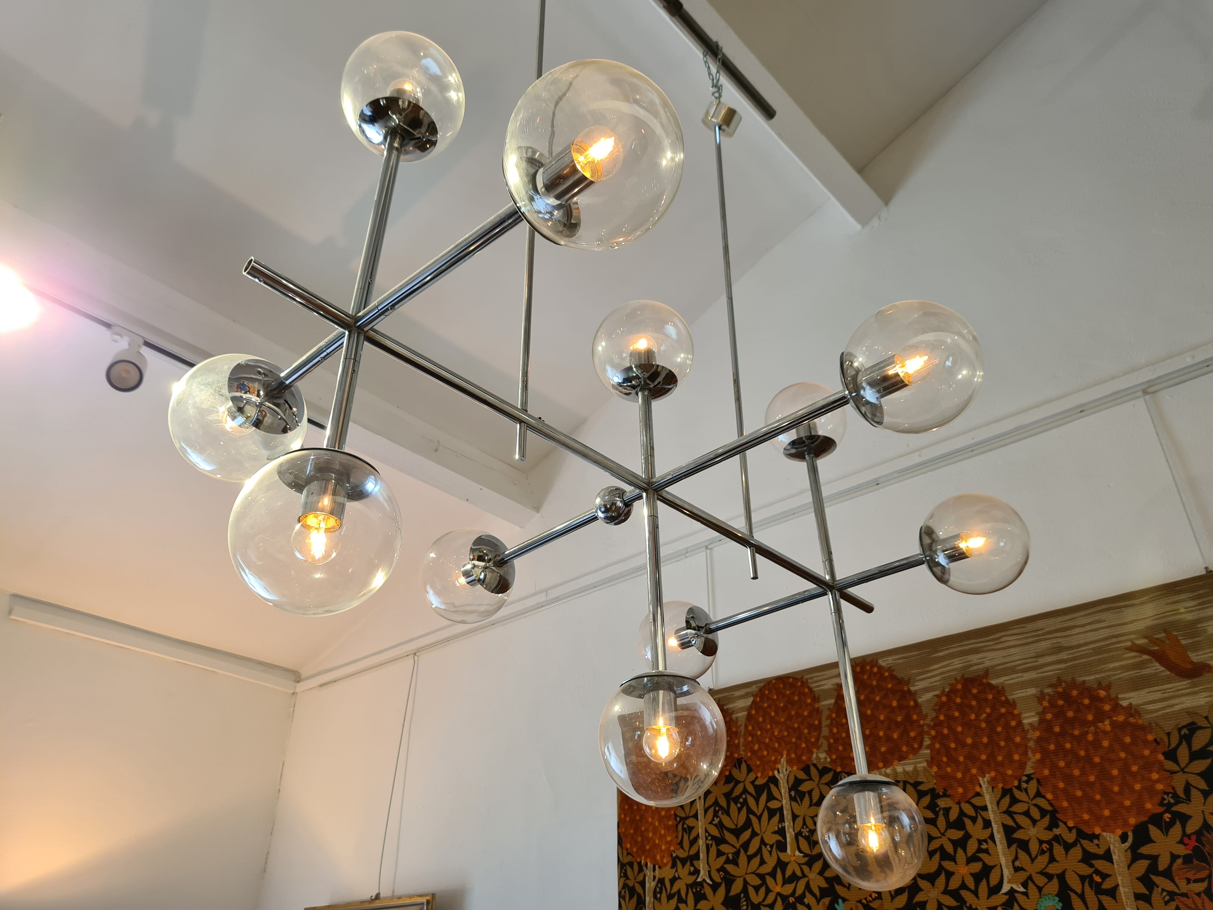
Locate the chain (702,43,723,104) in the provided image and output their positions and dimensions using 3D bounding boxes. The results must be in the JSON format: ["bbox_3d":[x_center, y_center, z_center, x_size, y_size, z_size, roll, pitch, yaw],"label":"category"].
[{"bbox_3d":[0.239,-0.860,2.044,0.045,0.210,0.028,-27,-41,35],"label":"chain"}]

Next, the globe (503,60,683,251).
[{"bbox_3d":[-0.011,-0.255,0.784,0.156,0.156,0.156,-1,-32,0],"label":"globe"}]

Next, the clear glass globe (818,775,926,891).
[{"bbox_3d":[0.395,0.562,1.355,0.156,0.156,0.156,-27,-41,35],"label":"clear glass globe"}]

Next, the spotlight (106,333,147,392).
[{"bbox_3d":[-1.194,-0.230,2.270,0.090,0.125,0.130,21,-82,-31],"label":"spotlight"}]

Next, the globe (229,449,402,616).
[{"bbox_3d":[-0.270,0.073,0.851,0.156,0.156,0.156,-1,-32,0],"label":"globe"}]

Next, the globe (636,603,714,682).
[{"bbox_3d":[0.141,0.362,1.779,0.156,0.156,0.156,-1,-32,0],"label":"globe"}]

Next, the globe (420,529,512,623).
[{"bbox_3d":[-0.228,0.200,1.505,0.156,0.156,0.156,-1,-32,0],"label":"globe"}]

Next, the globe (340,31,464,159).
[{"bbox_3d":[-0.261,-0.459,1.173,0.156,0.156,0.156,-1,-32,0],"label":"globe"}]

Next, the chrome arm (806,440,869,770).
[{"bbox_3d":[0.392,0.243,1.569,0.021,0.596,0.021,-27,-41,35],"label":"chrome arm"}]

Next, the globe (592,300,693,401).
[{"bbox_3d":[0.057,-0.160,1.408,0.156,0.156,0.156,-1,-32,0],"label":"globe"}]

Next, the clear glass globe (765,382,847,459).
[{"bbox_3d":[0.389,-0.064,1.777,0.156,0.156,0.156,-1,-32,0],"label":"clear glass globe"}]

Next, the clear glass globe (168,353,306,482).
[{"bbox_3d":[-0.447,-0.044,1.112,0.156,0.156,0.156,-27,-41,35],"label":"clear glass globe"}]

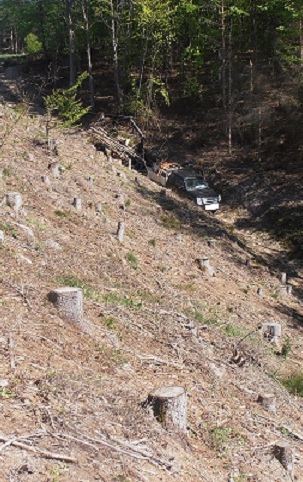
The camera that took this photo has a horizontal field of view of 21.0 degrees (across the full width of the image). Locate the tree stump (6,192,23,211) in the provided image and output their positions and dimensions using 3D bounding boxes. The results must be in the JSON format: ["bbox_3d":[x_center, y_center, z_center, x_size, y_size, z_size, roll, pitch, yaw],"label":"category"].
[{"bbox_3d":[-2.838,-0.818,16.931,0.319,0.338,0.319,0,9,0],"label":"tree stump"}]

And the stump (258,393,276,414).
[{"bbox_3d":[1.454,2.022,10.200,0.200,0.230,0.200,0,5,0],"label":"stump"}]

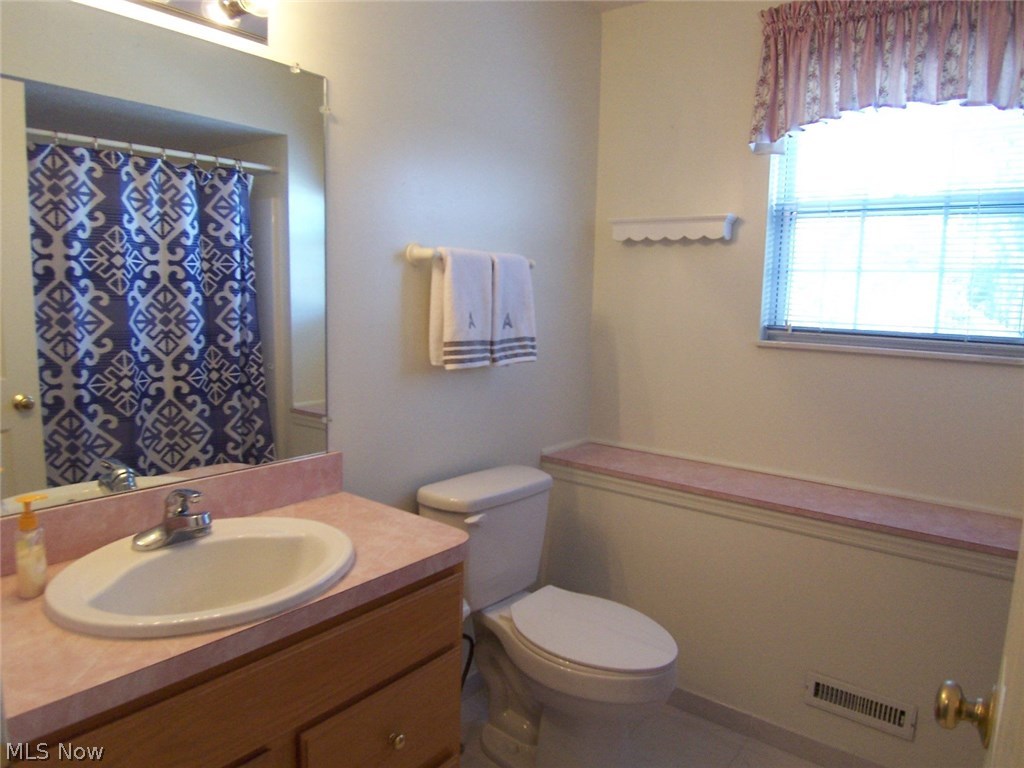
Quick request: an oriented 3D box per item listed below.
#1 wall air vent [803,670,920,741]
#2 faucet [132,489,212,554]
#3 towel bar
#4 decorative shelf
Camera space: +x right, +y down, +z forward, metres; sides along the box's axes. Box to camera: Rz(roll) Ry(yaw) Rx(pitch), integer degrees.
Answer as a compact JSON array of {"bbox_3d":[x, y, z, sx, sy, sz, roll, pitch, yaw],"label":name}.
[{"bbox_3d":[0.974,0.896,1.905,0.275,0.099,0.018,7,9,38],"label":"wall air vent"},{"bbox_3d":[-0.642,0.264,1.345,0.163,0.097,0.153,7,9,38],"label":"faucet"},{"bbox_3d":[-0.104,-0.379,2.072,0.081,0.066,0.512,7,9,38],"label":"towel bar"},{"bbox_3d":[0.555,-0.548,2.426,0.457,0.085,0.078,7,9,38],"label":"decorative shelf"}]

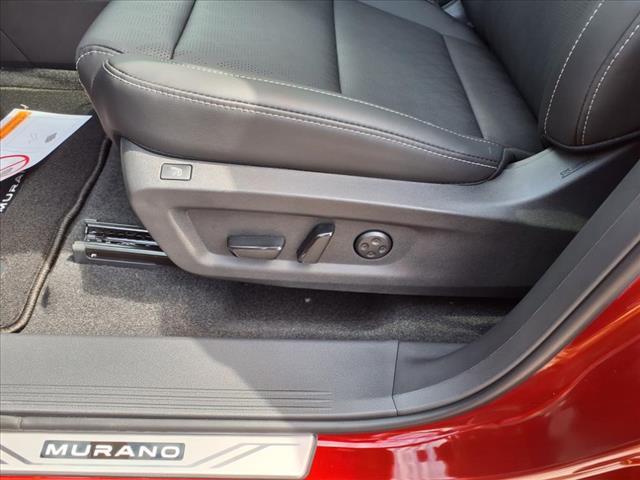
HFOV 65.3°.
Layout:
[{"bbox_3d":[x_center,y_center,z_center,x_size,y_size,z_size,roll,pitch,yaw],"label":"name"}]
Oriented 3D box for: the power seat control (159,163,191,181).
[{"bbox_3d":[-0.150,-0.071,0.521,0.033,0.018,0.006,1,22,-2],"label":"power seat control"}]

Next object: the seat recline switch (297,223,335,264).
[{"bbox_3d":[-0.005,0.004,0.593,0.021,0.049,0.022,22,38,-20],"label":"seat recline switch"}]

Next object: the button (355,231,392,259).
[{"bbox_3d":[0.065,0.005,0.605,0.044,0.044,0.010,1,42,-2],"label":"button"}]

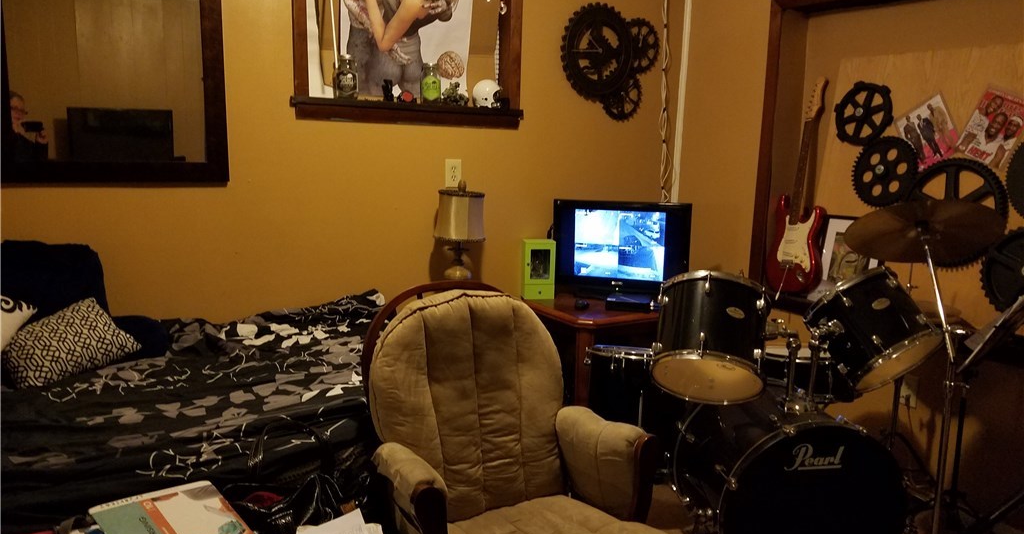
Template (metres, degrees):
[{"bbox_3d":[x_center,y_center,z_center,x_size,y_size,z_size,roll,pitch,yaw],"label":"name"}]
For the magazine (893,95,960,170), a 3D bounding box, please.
[{"bbox_3d":[1.585,-0.513,2.954,0.006,0.240,0.205,-4,-14,-30],"label":"magazine"}]

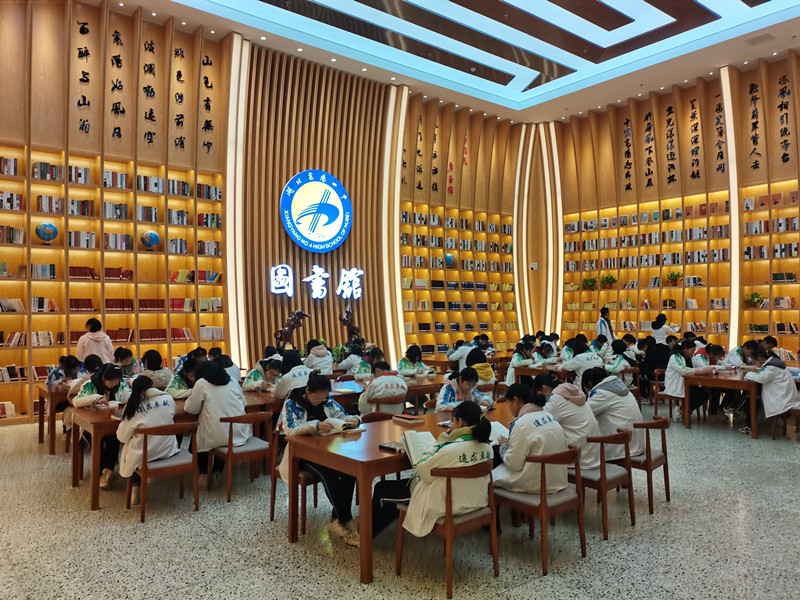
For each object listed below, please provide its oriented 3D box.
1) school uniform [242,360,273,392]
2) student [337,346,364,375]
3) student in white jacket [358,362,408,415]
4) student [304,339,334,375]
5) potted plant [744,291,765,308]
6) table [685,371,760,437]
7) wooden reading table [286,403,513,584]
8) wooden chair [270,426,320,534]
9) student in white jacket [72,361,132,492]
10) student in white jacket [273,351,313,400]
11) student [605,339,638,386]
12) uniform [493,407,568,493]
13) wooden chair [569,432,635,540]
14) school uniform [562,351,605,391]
[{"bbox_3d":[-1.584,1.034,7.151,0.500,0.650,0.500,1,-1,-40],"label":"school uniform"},{"bbox_3d":[-0.798,1.327,9.685,0.500,1.170,0.680,1,-2,-39],"label":"student"},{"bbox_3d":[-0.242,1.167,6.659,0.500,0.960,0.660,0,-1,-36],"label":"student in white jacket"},{"bbox_3d":[-1.179,1.211,8.845,0.500,1.230,0.720,0,-1,-39],"label":"student"},{"bbox_3d":[7.433,0.000,12.600,0.330,0.360,0.350,1,-2,-37],"label":"potted plant"},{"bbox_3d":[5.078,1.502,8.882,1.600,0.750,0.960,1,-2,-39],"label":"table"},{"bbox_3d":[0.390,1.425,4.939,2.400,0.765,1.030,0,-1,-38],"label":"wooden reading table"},{"bbox_3d":[-0.770,1.439,4.972,0.500,0.765,0.520,0,-1,-44],"label":"wooden chair"},{"bbox_3d":[-3.130,1.275,6.363,0.540,1.190,0.780,0,-1,-38],"label":"student in white jacket"},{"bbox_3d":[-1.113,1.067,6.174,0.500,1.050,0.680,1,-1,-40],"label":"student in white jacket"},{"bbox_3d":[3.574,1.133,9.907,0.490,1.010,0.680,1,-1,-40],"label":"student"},{"bbox_3d":[0.863,1.032,4.181,0.490,0.570,0.520,0,-1,-41],"label":"uniform"},{"bbox_3d":[1.535,1.380,4.713,0.550,0.760,0.520,1,-2,-39],"label":"wooden chair"},{"bbox_3d":[2.669,1.047,8.767,0.520,0.590,0.550,0,-1,-41],"label":"school uniform"}]

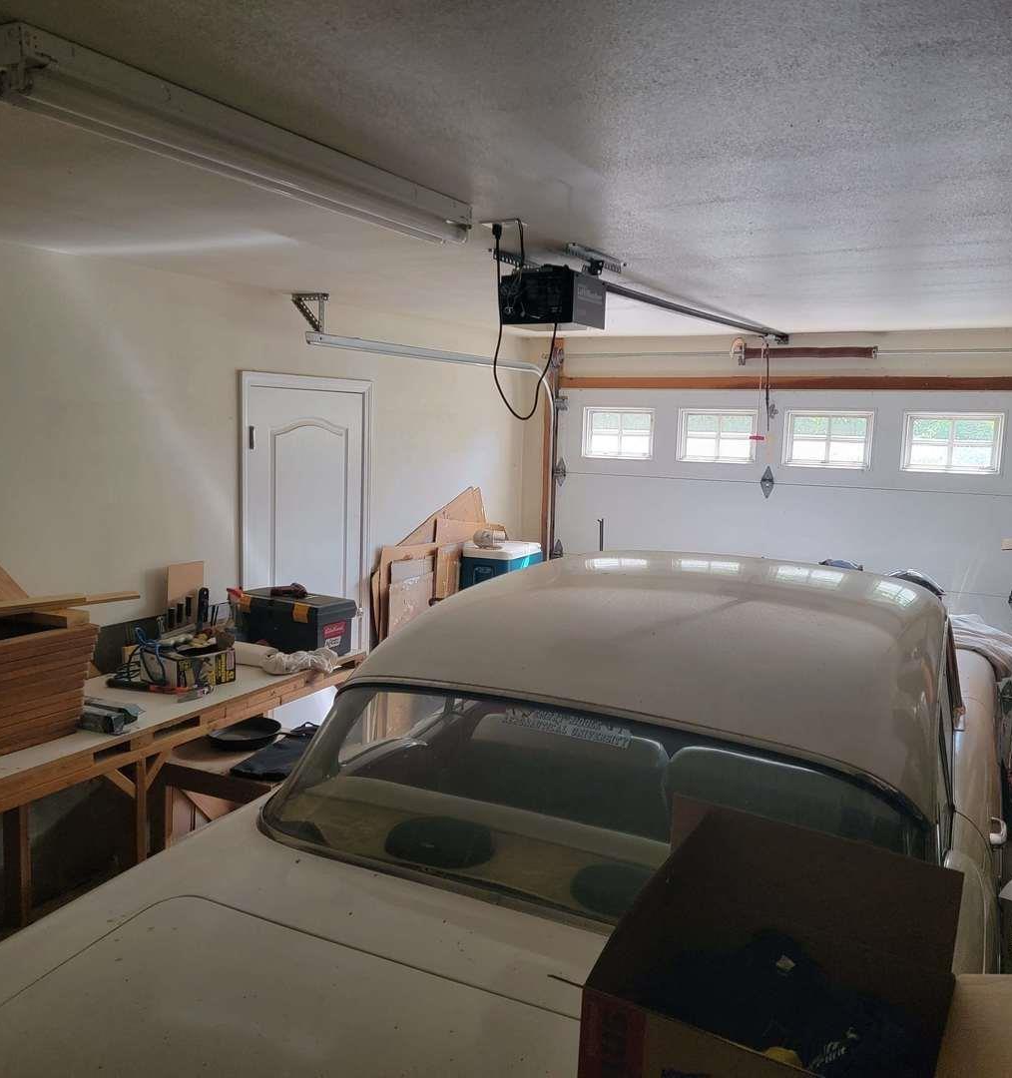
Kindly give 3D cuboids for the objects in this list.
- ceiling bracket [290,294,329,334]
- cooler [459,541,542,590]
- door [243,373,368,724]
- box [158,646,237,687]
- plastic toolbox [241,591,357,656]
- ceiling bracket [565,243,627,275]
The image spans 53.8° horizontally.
[{"bbox_3d":[-0.881,-1.019,4.524,0.190,0.185,0.040,5,8,28],"label":"ceiling bracket"},{"bbox_3d":[-0.011,0.225,5.925,0.320,0.350,0.525,5,8,28],"label":"cooler"},{"bbox_3d":[-0.942,0.275,4.836,0.060,2.080,0.920,5,8,28],"label":"door"},{"bbox_3d":[-1.185,0.466,3.719,0.220,0.114,0.245,7,9,37],"label":"box"},{"bbox_3d":[-0.921,0.349,4.284,0.525,0.226,0.220,7,9,36],"label":"plastic toolbox"},{"bbox_3d":[0.295,-0.888,3.225,0.040,0.052,0.435,5,8,28],"label":"ceiling bracket"}]

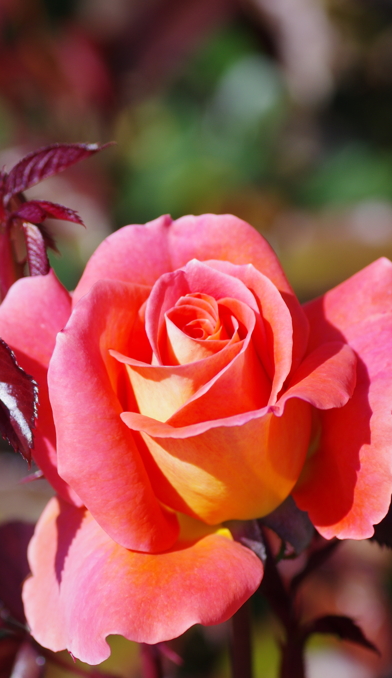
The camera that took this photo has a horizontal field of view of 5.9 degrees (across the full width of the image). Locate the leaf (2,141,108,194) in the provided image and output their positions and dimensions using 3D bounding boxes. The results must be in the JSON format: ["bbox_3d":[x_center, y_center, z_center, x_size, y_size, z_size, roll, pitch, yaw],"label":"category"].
[{"bbox_3d":[-0.032,-0.040,0.899,0.027,0.005,0.011,-24,41,6],"label":"leaf"}]

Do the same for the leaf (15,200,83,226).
[{"bbox_3d":[-0.034,-0.029,0.892,0.018,0.005,0.009,10,36,19],"label":"leaf"}]

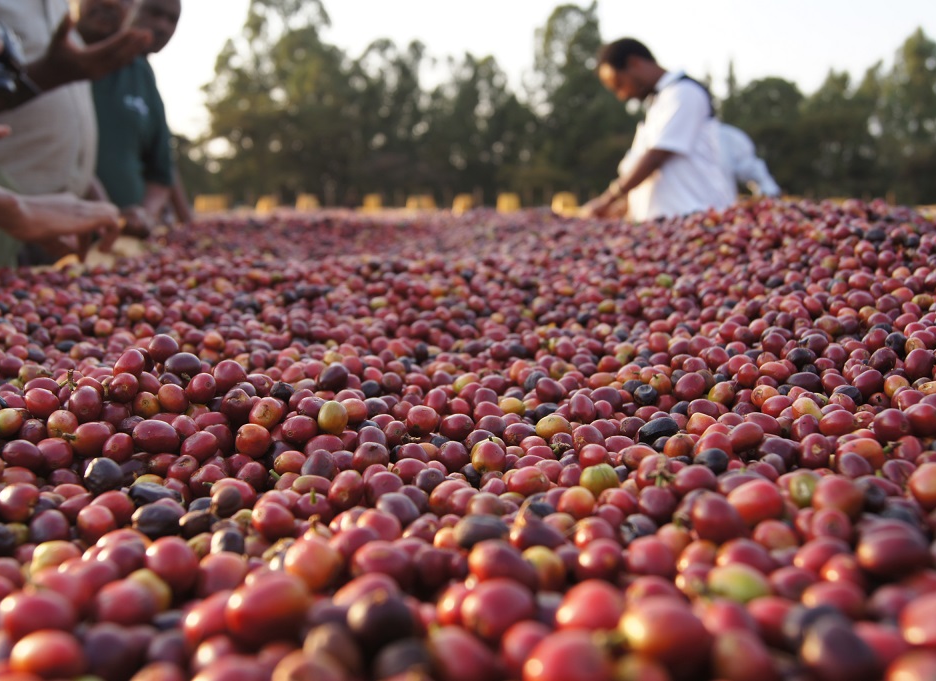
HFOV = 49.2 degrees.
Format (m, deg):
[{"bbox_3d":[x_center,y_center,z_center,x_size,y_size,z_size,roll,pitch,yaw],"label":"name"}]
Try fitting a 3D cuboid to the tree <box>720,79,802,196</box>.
[{"bbox_3d":[17.370,-11.895,60.906,5.100,7.440,5.000,0,9,0],"label":"tree"}]

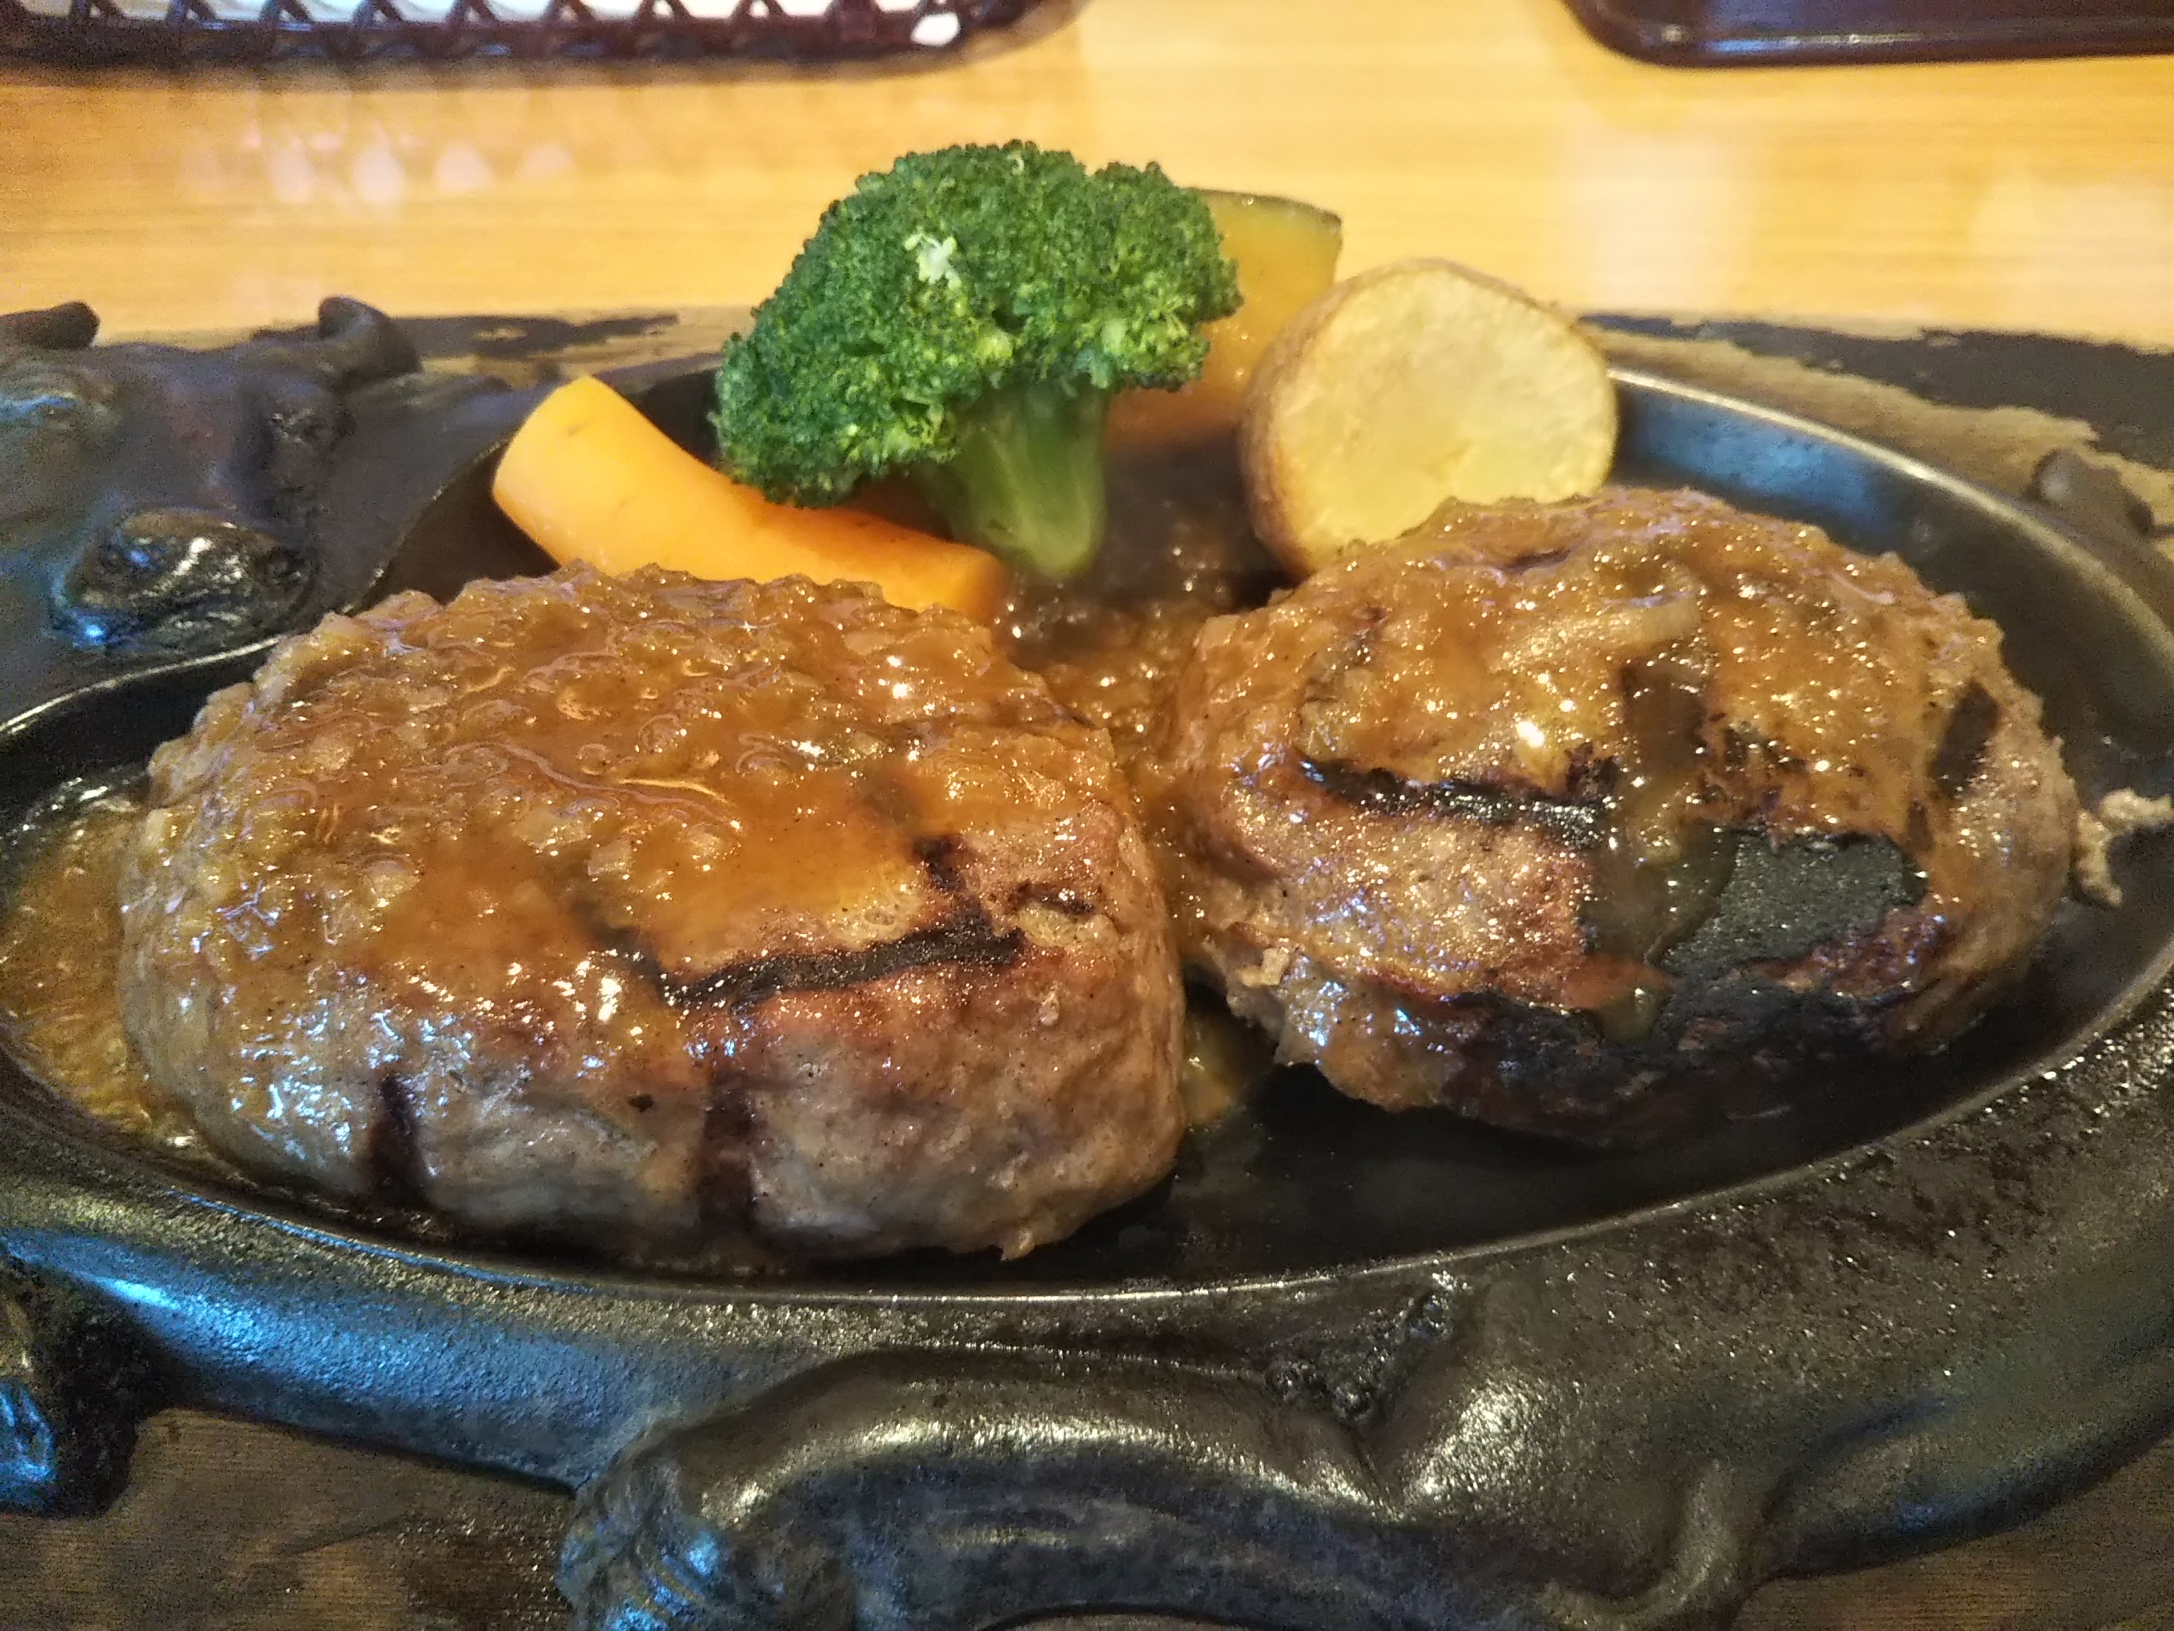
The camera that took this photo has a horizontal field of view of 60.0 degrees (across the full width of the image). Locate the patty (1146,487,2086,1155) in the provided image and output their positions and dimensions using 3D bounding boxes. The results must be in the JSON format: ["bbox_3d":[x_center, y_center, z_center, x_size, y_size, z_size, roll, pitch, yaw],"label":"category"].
[{"bbox_3d":[0.051,-0.003,0.185,0.083,0.037,0.068,-6,41,-7],"label":"patty"}]

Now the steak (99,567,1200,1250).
[{"bbox_3d":[-0.038,0.007,0.171,0.095,0.041,0.061,8,42,10],"label":"steak"}]

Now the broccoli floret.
[{"bbox_3d":[-0.014,-0.052,0.227,0.064,0.055,0.057,0,41,0],"label":"broccoli floret"}]

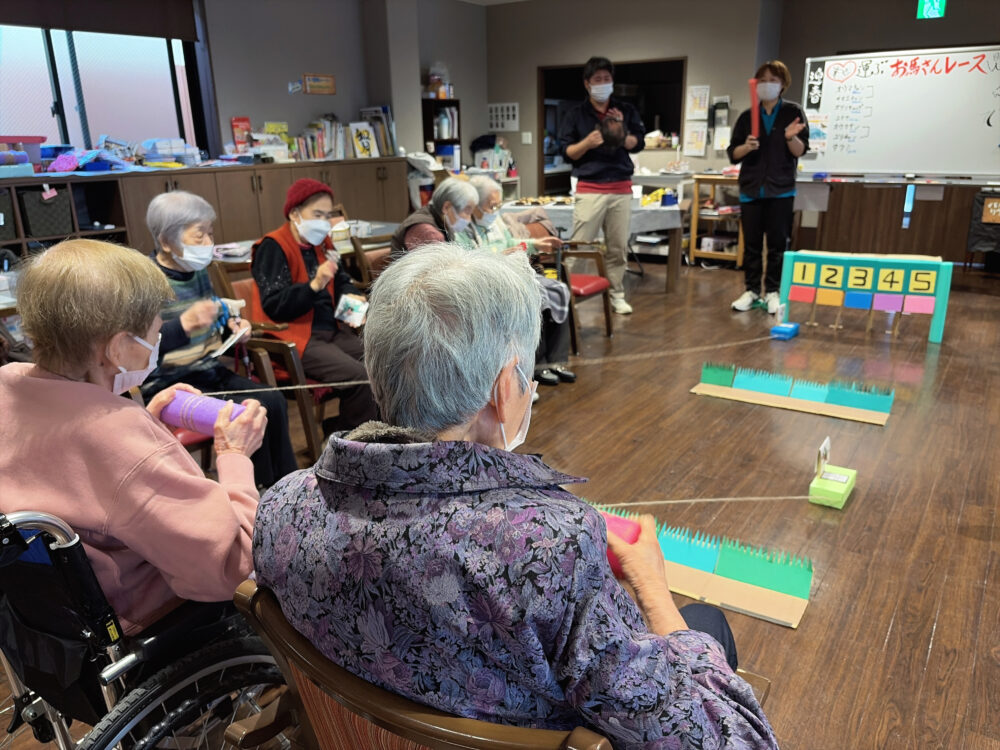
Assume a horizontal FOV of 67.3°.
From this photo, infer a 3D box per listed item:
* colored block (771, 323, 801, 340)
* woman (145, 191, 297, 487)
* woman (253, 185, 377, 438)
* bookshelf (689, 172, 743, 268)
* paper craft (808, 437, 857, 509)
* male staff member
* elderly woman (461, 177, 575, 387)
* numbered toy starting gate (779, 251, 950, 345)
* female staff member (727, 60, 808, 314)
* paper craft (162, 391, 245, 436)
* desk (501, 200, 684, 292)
[{"bbox_3d":[1.839,-0.280,4.839,0.108,0.048,0.225,11,22,33],"label":"colored block"},{"bbox_3d":[-0.903,-0.029,2.492,0.700,1.133,0.520,8,20,25],"label":"woman"},{"bbox_3d":[-0.631,-0.192,2.978,0.680,1.130,0.520,8,20,27],"label":"woman"},{"bbox_3d":[2.212,-1.507,7.295,0.510,0.850,0.470,11,22,33],"label":"bookshelf"},{"bbox_3d":[1.216,0.349,2.723,0.113,0.185,0.222,11,22,34],"label":"paper craft"},{"bbox_3d":[0.707,-1.284,5.283,0.570,1.730,0.440,0,18,3],"label":"male staff member"},{"bbox_3d":[0.045,-0.494,3.954,0.720,1.075,0.500,8,20,26],"label":"elderly woman"},{"bbox_3d":[2.324,-0.516,4.825,0.961,0.487,0.150,10,21,31],"label":"numbered toy starting gate"},{"bbox_3d":[1.874,-1.273,5.261,0.520,1.675,0.420,6,20,22],"label":"female staff member"},{"bbox_3d":[-0.472,0.061,1.200,0.138,0.061,0.061,12,-8,8],"label":"paper craft"},{"bbox_3d":[0.827,-1.183,6.691,1.700,0.664,0.850,5,19,19],"label":"desk"}]

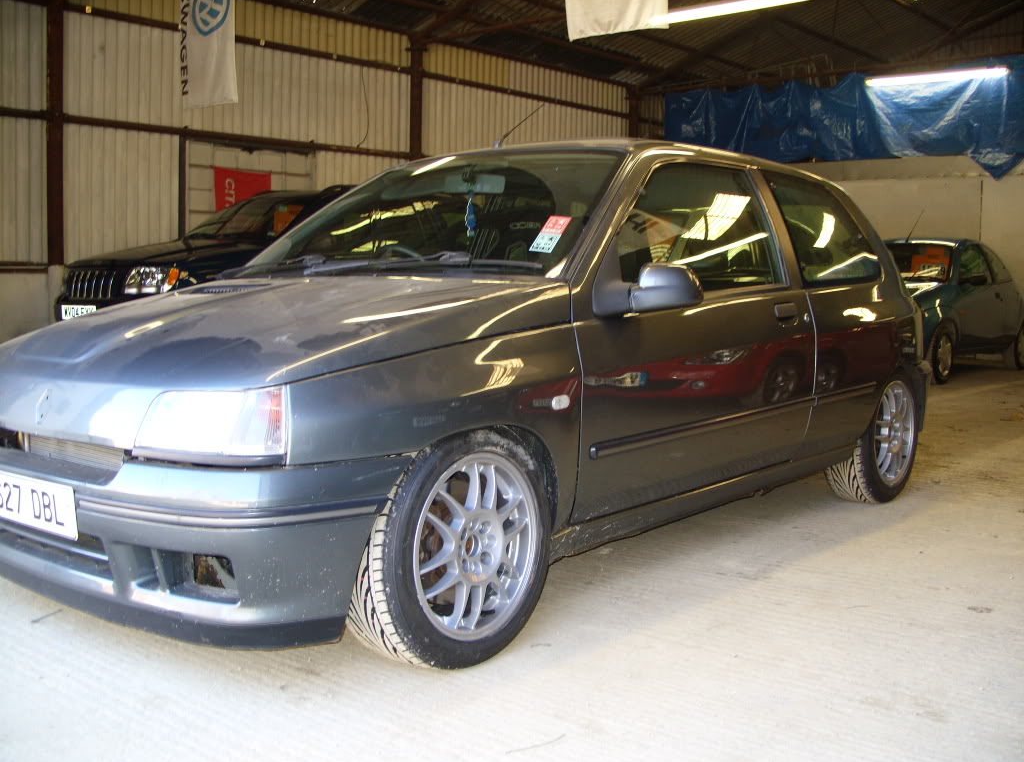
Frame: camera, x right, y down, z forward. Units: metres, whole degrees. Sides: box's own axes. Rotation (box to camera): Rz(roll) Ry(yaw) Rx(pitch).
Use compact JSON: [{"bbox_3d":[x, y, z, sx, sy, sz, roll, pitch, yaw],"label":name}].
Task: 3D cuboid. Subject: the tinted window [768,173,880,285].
[{"bbox_3d":[1.106,-0.514,3.884,0.060,0.390,0.730,-22,-10,39],"label":"tinted window"}]

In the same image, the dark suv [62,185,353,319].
[{"bbox_3d":[-1.792,-0.948,10.282,1.850,1.750,4.600,6,7,41],"label":"dark suv"}]

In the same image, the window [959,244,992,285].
[{"bbox_3d":[4.303,-1.093,10.388,0.050,0.400,1.000,-22,-10,39],"label":"window"}]

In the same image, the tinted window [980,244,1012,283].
[{"bbox_3d":[4.824,-1.155,11.018,0.050,0.390,0.680,-22,-10,39],"label":"tinted window"}]

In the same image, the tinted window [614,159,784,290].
[{"bbox_3d":[0.484,-0.449,3.149,0.050,0.390,0.980,-22,-10,39],"label":"tinted window"}]

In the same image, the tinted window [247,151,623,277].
[{"bbox_3d":[-0.231,-0.522,3.373,1.280,0.110,0.680,6,41,40],"label":"tinted window"}]

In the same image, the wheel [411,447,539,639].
[{"bbox_3d":[-0.138,0.357,2.520,0.170,0.418,0.418,6,7,41],"label":"wheel"}]

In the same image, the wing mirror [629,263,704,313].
[{"bbox_3d":[0.378,-0.225,2.738,0.175,0.120,0.105,6,7,40],"label":"wing mirror"}]

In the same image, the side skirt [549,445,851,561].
[{"bbox_3d":[0.627,0.336,3.368,0.090,0.100,1.750,6,7,40],"label":"side skirt"}]

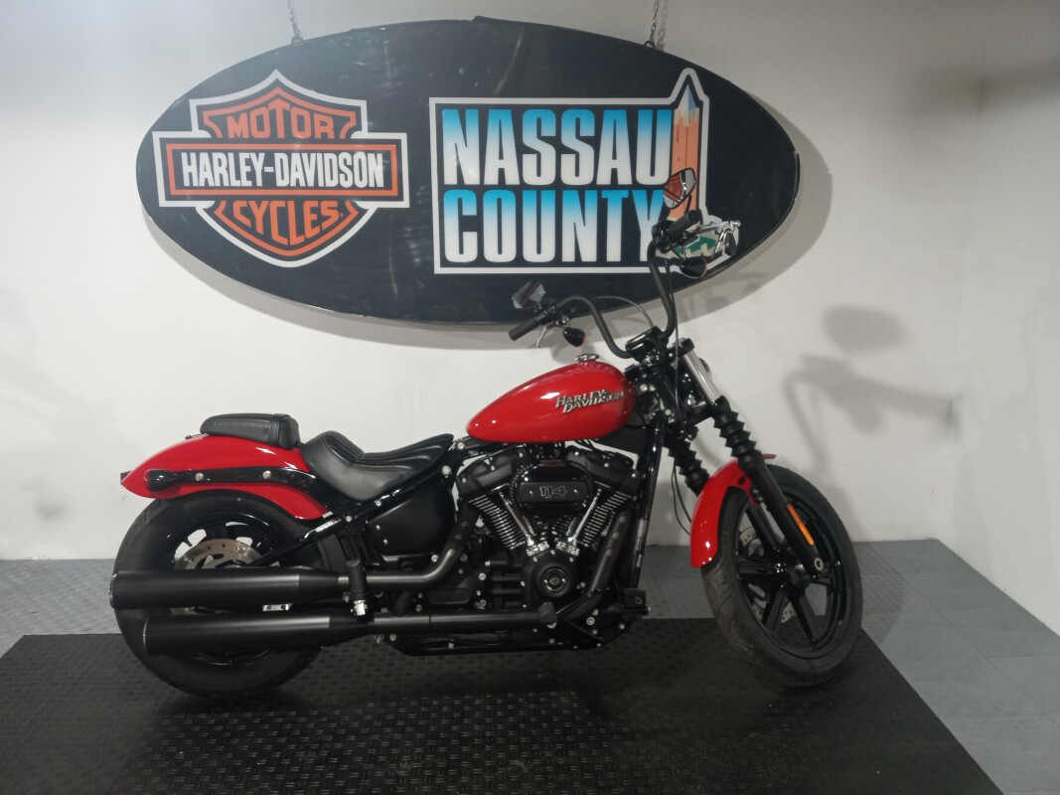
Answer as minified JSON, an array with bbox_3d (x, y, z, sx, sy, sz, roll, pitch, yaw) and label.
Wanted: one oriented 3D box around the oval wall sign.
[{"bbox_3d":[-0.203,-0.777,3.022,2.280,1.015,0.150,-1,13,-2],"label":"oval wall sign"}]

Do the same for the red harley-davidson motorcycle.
[{"bbox_3d":[-0.078,0.120,2.410,2.230,1.450,0.830,-1,13,-2],"label":"red harley-davidson motorcycle"}]

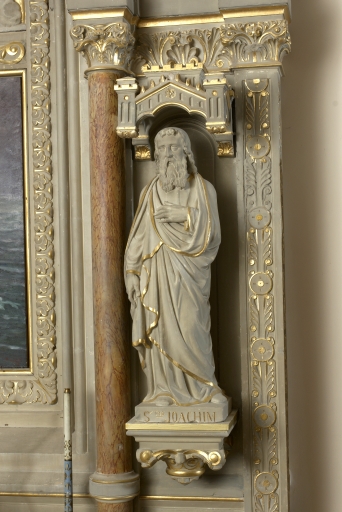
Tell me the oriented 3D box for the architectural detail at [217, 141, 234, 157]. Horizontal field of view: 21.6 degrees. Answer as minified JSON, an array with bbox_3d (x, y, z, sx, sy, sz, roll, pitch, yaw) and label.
[{"bbox_3d":[0.246,-0.483,4.032,0.073,0.065,0.061,-1,0,10],"label":"architectural detail"}]

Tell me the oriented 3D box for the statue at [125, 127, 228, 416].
[{"bbox_3d":[0.015,0.039,3.925,0.425,1.200,0.293,-1,0,10],"label":"statue"}]

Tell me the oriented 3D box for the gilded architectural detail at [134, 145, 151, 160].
[{"bbox_3d":[-0.129,-0.472,4.100,0.070,0.064,0.061,-1,0,10],"label":"gilded architectural detail"}]

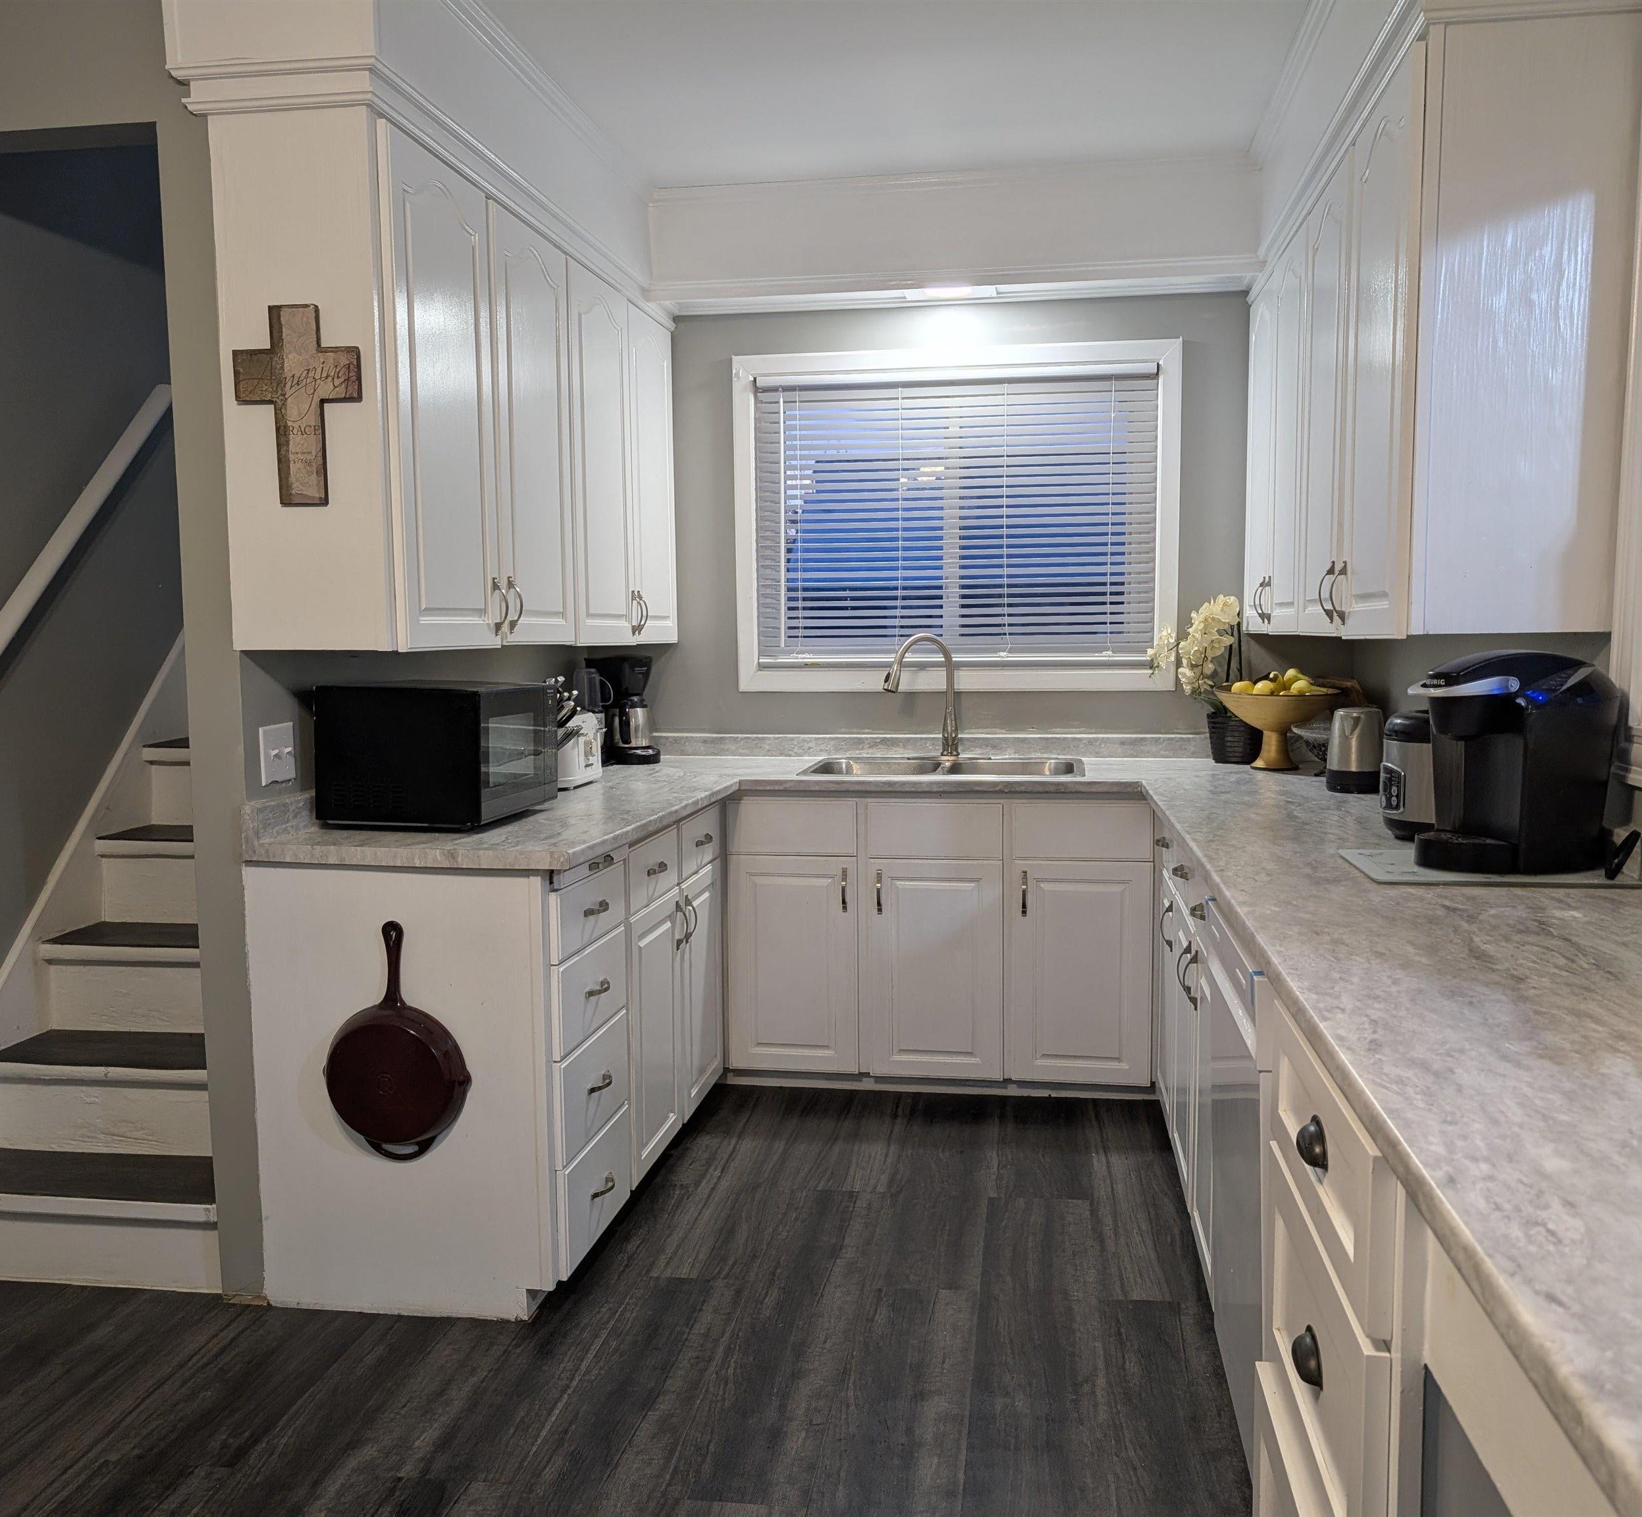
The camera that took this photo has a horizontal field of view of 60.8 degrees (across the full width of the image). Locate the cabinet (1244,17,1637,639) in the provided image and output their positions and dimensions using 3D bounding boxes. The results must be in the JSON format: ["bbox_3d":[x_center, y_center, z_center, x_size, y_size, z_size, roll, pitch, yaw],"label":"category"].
[{"bbox_3d":[1.261,-0.756,3.146,0.323,0.963,1.931,0,5,9],"label":"cabinet"}]

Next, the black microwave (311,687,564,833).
[{"bbox_3d":[-0.831,-0.013,3.071,0.365,0.282,0.435,0,5,10],"label":"black microwave"}]

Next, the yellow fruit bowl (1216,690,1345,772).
[{"bbox_3d":[1.328,-0.090,4.070,0.352,0.228,0.352,0,5,9],"label":"yellow fruit bowl"}]

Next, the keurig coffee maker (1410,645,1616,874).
[{"bbox_3d":[1.172,-0.003,2.373,0.315,0.346,0.230,-1,5,-9],"label":"keurig coffee maker"}]

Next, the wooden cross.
[{"bbox_3d":[-0.953,-0.640,2.548,0.248,0.356,0.018,0,5,9],"label":"wooden cross"}]

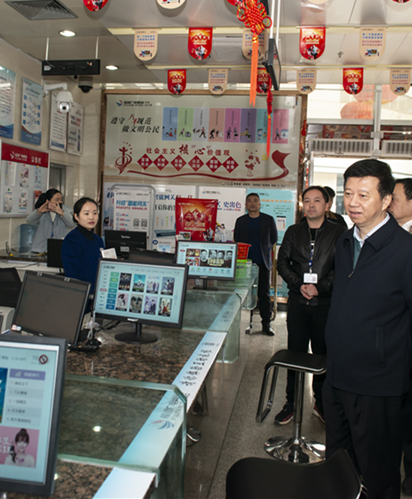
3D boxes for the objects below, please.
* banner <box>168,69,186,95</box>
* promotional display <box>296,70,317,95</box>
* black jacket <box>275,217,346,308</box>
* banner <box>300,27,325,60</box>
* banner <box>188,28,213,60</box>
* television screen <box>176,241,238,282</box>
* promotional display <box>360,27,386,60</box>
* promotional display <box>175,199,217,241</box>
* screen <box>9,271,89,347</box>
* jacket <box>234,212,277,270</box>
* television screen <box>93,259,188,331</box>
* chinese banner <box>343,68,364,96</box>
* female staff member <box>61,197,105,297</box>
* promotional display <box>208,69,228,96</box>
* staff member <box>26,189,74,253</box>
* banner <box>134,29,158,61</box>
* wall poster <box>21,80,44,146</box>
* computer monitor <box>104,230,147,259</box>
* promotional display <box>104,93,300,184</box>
[{"bbox_3d":[-0.395,-2.308,6.886,0.263,0.342,0.010,3,5,9],"label":"banner"},{"bbox_3d":[1.276,-2.105,6.280,0.255,0.330,0.012,3,4,8],"label":"promotional display"},{"bbox_3d":[0.751,0.084,3.603,0.490,0.650,0.300,4,5,15],"label":"black jacket"},{"bbox_3d":[1.027,-1.984,4.820,0.255,0.330,0.012,3,4,8],"label":"banner"},{"bbox_3d":[-0.059,-2.165,5.274,0.262,0.325,0.010,3,5,9],"label":"banner"},{"bbox_3d":[0.008,0.124,4.140,0.495,0.400,0.180,3,4,7],"label":"television screen"},{"bbox_3d":[1.586,-1.959,4.760,0.255,0.330,0.012,3,4,8],"label":"promotional display"},{"bbox_3d":[-0.138,0.041,6.900,0.580,1.500,0.150,3,4,8],"label":"promotional display"},{"bbox_3d":[-0.735,0.287,2.370,0.440,0.340,0.180,5,5,30],"label":"screen"},{"bbox_3d":[0.607,-0.103,6.093,0.520,0.700,0.280,3,5,7],"label":"jacket"},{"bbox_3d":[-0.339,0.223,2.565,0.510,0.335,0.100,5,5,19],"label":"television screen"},{"bbox_3d":[1.711,-1.944,5.796,0.228,0.308,0.020,4,5,9],"label":"chinese banner"},{"bbox_3d":[-0.900,0.378,3.657,0.330,1.530,0.440,7,6,35],"label":"female staff member"},{"bbox_3d":[0.149,-2.172,6.480,0.255,0.330,0.012,3,4,8],"label":"promotional display"},{"bbox_3d":[-1.742,0.153,5.588,0.520,1.640,0.360,0,5,-25],"label":"staff member"},{"bbox_3d":[-0.640,-2.192,5.355,0.267,0.335,0.010,3,5,9],"label":"banner"},{"bbox_3d":[-2.205,-1.732,6.383,0.020,0.765,0.515,3,5,9],"label":"wall poster"},{"bbox_3d":[-0.957,-0.026,5.973,0.510,0.370,0.180,4,5,10],"label":"computer monitor"},{"bbox_3d":[-0.068,-1.643,7.500,3.000,1.340,0.040,3,4,11],"label":"promotional display"}]

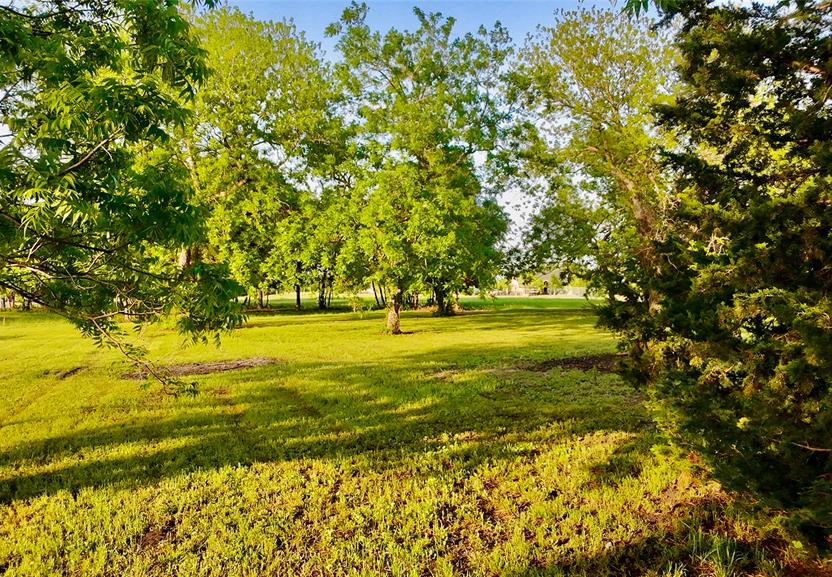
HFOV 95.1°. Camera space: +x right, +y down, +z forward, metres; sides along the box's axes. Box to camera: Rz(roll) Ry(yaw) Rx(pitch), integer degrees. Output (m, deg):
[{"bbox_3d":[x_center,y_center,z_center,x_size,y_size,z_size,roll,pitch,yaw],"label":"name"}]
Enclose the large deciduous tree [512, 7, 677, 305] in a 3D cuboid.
[{"bbox_3d":[8.918,-6.445,19.000,8.194,15.288,7.800,0,0,0],"label":"large deciduous tree"}]

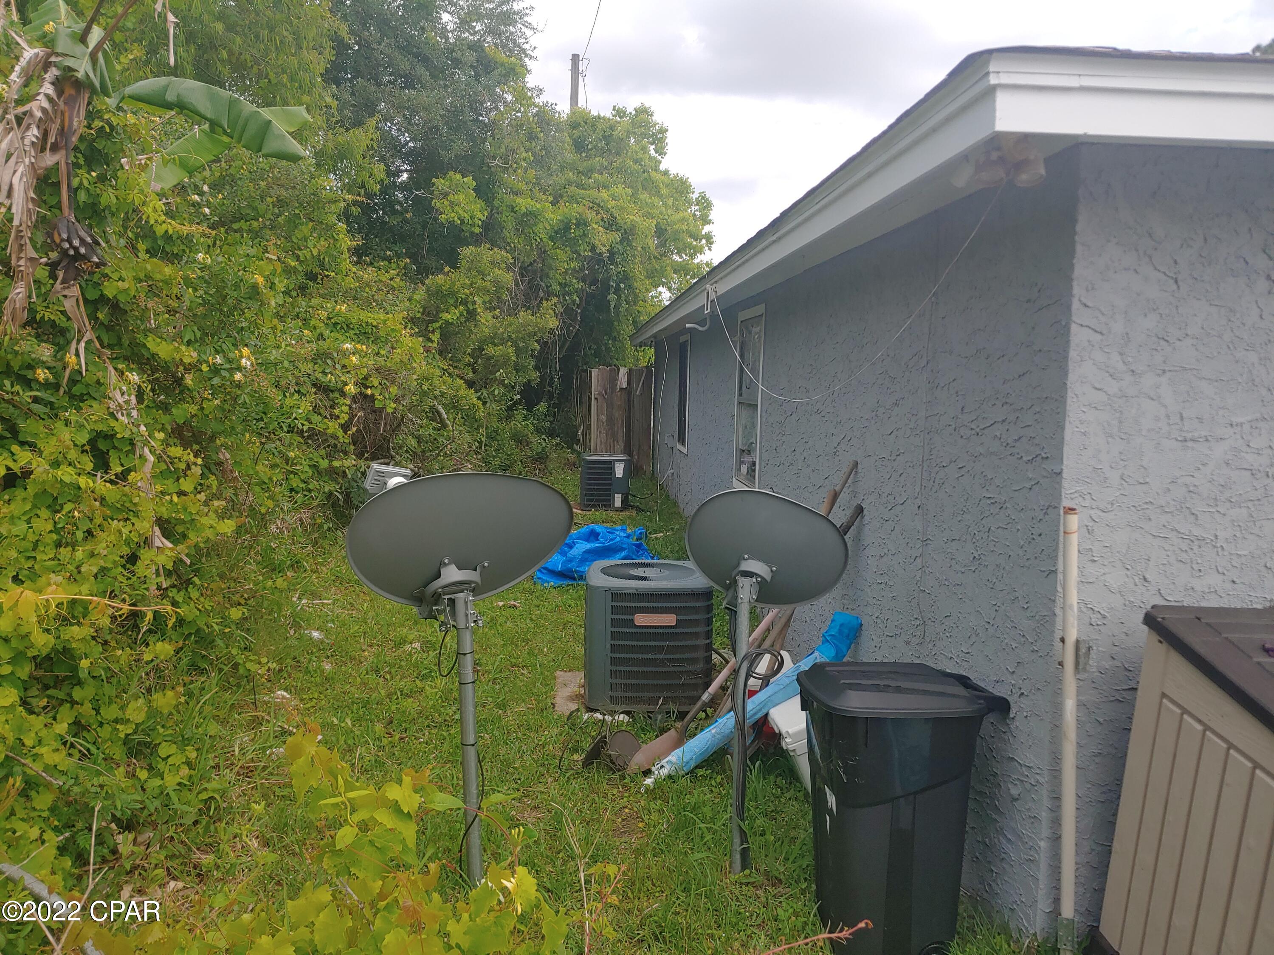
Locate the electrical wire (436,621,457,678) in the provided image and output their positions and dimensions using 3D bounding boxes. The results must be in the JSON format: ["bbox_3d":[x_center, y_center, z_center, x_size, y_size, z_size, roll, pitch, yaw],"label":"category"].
[{"bbox_3d":[-0.635,0.572,3.067,0.072,0.187,0.050,0,6,-4],"label":"electrical wire"}]

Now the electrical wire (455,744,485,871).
[{"bbox_3d":[-0.567,1.128,3.127,0.092,0.430,0.060,0,6,-4],"label":"electrical wire"}]

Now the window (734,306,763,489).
[{"bbox_3d":[0.956,-0.661,7.936,0.100,1.600,1.130,0,6,-4],"label":"window"}]

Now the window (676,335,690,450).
[{"bbox_3d":[0.640,-1.146,12.620,0.100,1.600,1.120,0,6,-4],"label":"window"}]

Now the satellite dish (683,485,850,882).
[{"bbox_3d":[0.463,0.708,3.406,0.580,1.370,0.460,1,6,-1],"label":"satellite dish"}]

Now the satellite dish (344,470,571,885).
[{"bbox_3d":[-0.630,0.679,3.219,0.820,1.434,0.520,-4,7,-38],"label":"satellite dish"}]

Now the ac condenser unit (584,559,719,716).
[{"bbox_3d":[0.044,0.840,5.048,0.650,0.660,0.650,0,6,-4],"label":"ac condenser unit"}]

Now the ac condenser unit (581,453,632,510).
[{"bbox_3d":[-0.431,0.047,12.647,0.660,0.690,0.660,0,6,-4],"label":"ac condenser unit"}]

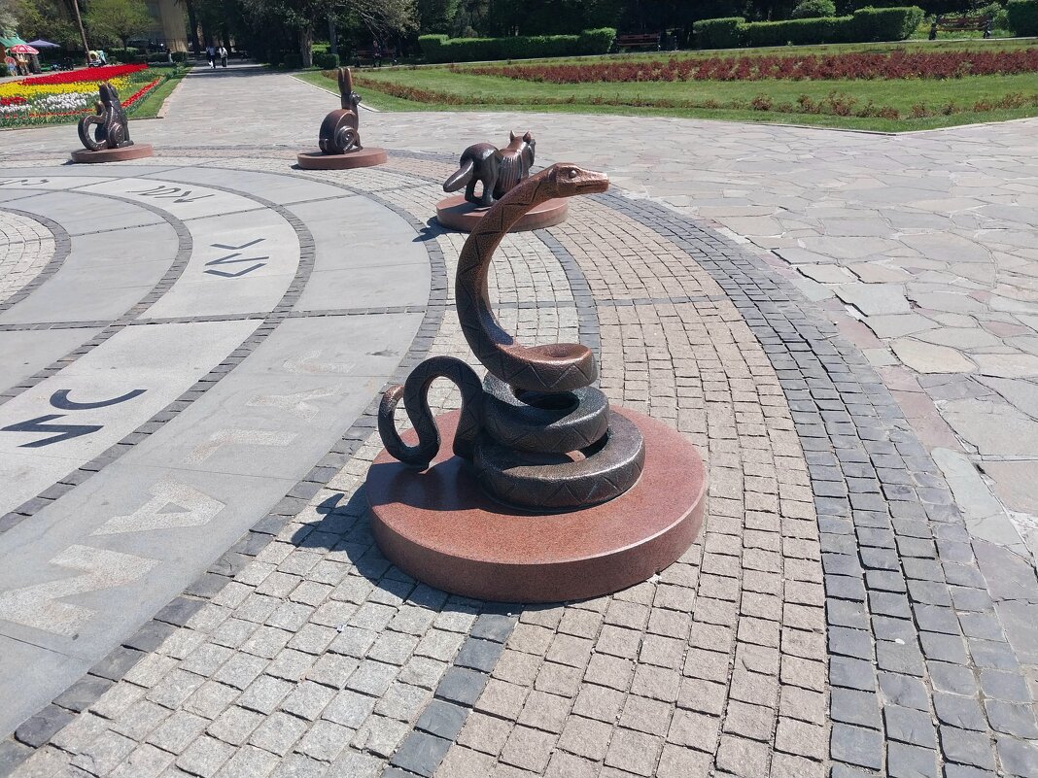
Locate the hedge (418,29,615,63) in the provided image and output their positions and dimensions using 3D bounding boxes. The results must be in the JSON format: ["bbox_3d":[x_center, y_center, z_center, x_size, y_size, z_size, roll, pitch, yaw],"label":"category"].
[{"bbox_3d":[-0.127,-18.602,42.234,10.160,1.280,1.300,2,25,10],"label":"hedge"}]

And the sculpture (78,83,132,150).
[{"bbox_3d":[-6.038,-3.960,11.285,0.370,0.885,0.660,6,26,18],"label":"sculpture"}]

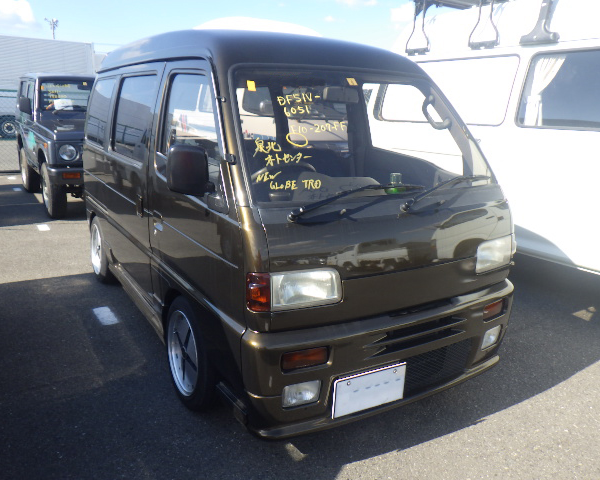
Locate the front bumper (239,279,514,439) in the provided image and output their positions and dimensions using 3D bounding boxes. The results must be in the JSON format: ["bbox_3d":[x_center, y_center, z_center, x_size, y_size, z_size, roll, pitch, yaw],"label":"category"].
[{"bbox_3d":[0.387,0.402,2.082,1.385,0.390,0.280,-6,17,-32],"label":"front bumper"}]

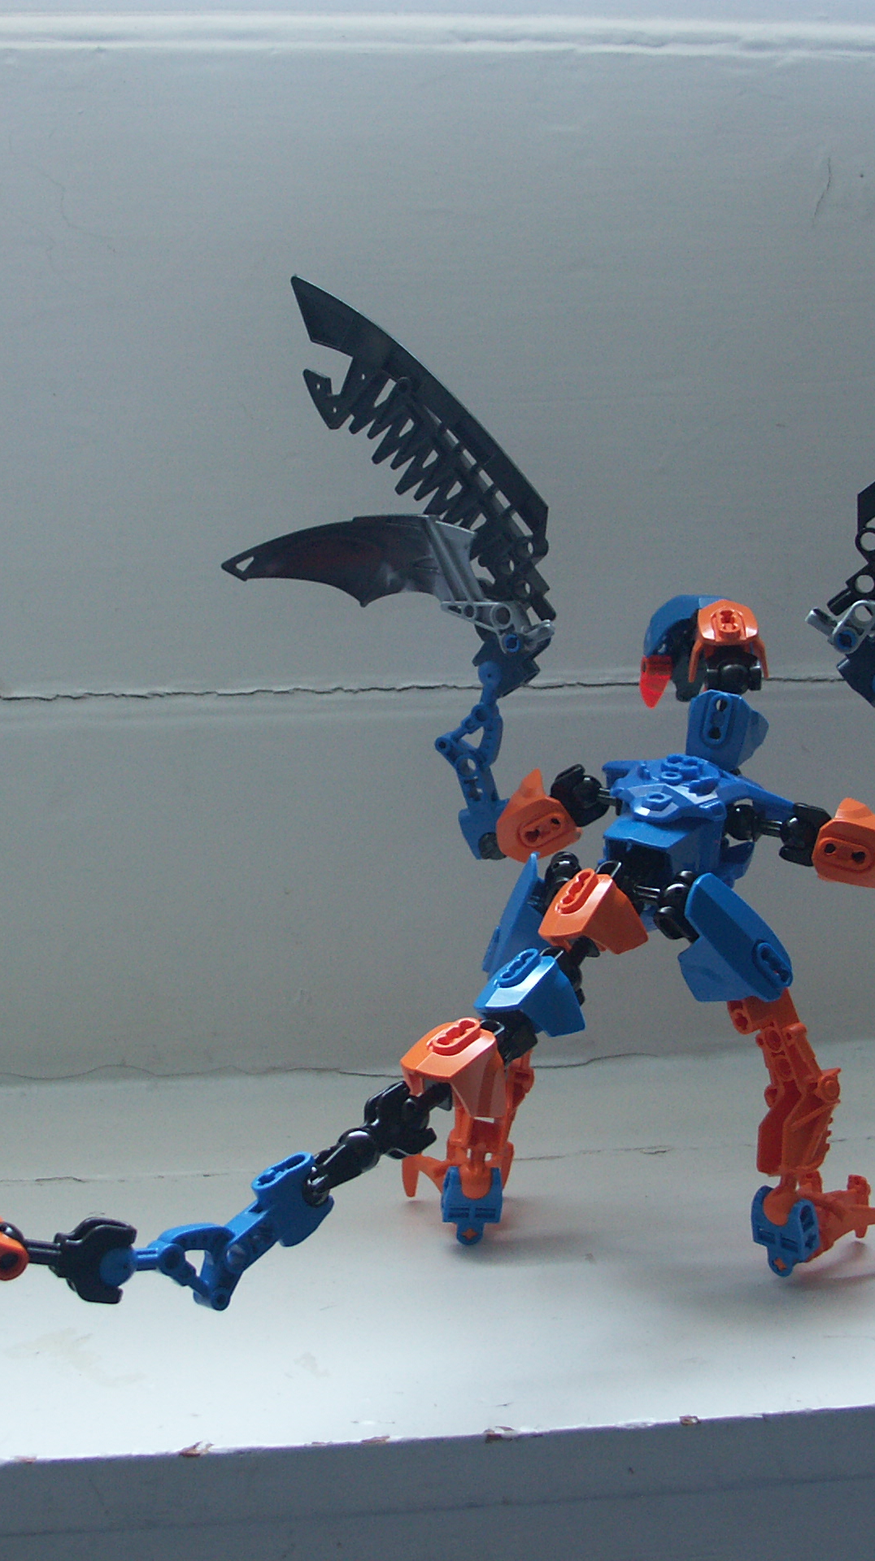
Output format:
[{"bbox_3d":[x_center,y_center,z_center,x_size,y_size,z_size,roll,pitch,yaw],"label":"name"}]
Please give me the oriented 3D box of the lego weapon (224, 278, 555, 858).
[{"bbox_3d":[-0.018,-0.061,0.512,0.120,0.170,0.040,8,15,30],"label":"lego weapon"}]

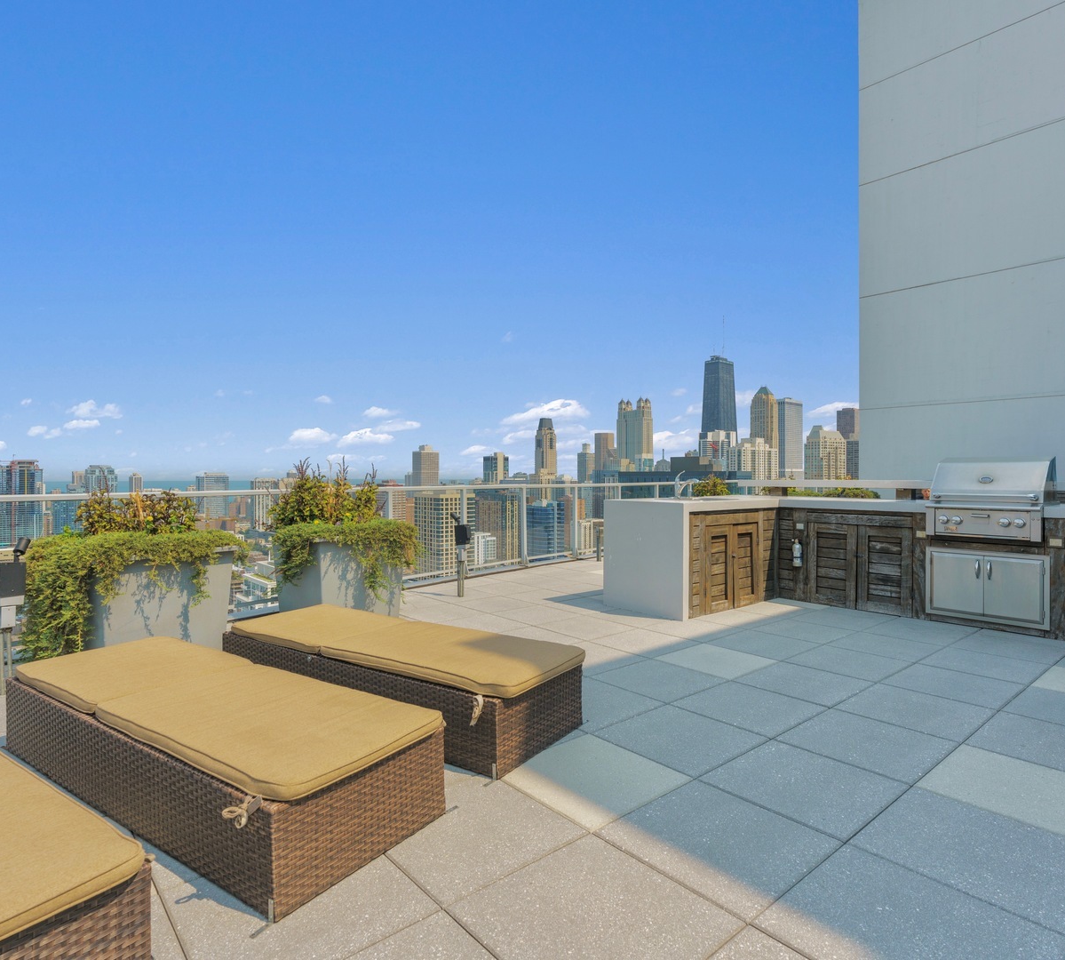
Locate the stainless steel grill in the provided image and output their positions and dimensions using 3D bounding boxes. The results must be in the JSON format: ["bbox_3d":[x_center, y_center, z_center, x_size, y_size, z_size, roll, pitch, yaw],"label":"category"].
[{"bbox_3d":[3.726,0.139,5.178,0.630,0.645,0.768,-1,0,-43],"label":"stainless steel grill"}]

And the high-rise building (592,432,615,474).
[{"bbox_3d":[149.793,3.690,1331.655,36.000,205.000,36.000,-1,0,-41],"label":"high-rise building"}]

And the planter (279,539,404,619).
[{"bbox_3d":[-1.625,0.843,5.391,0.817,0.790,0.817,0,1,43],"label":"planter"}]

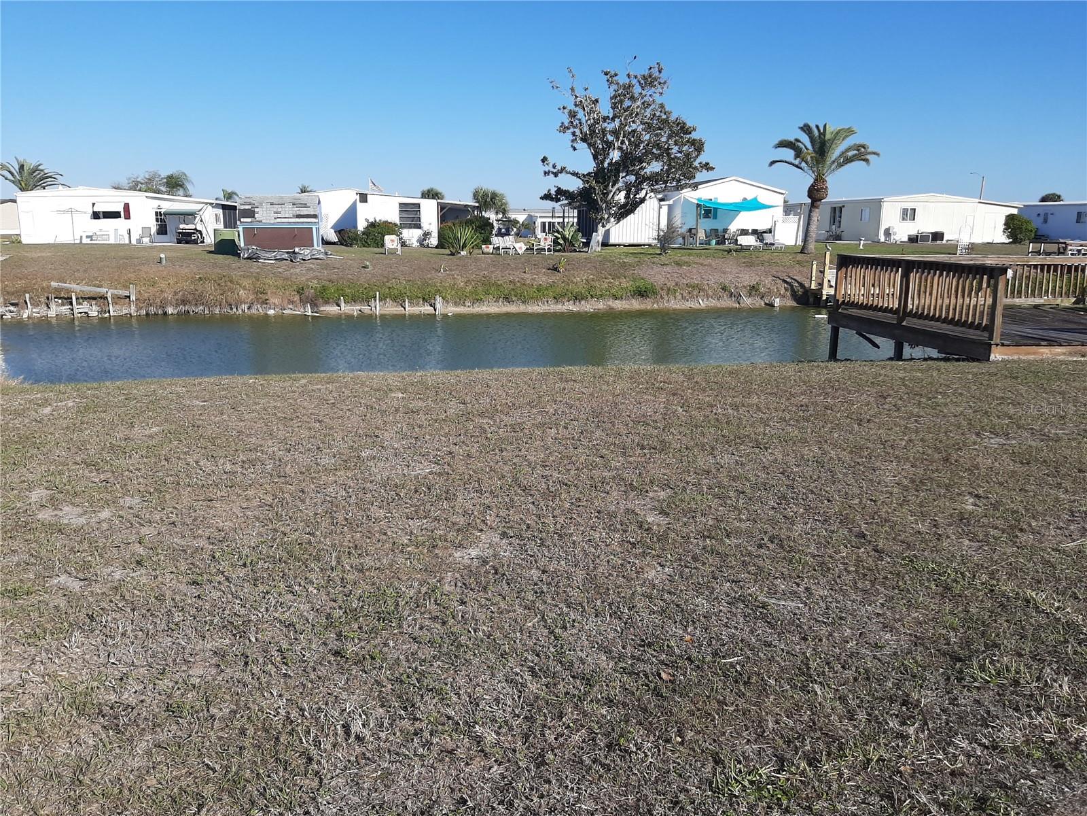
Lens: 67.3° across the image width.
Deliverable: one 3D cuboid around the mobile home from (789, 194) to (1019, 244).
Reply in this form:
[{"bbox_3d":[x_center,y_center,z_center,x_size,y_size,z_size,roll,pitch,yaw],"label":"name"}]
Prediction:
[{"bbox_3d":[25.819,-13.653,58.939,8.810,2.960,15.000,0,13,0],"label":"mobile home"}]

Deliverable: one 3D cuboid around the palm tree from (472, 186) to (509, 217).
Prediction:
[{"bbox_3d":[-3.646,-13.483,56.414,2.530,3.600,2.530,0,13,0],"label":"palm tree"}]

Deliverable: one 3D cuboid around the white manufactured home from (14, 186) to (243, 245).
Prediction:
[{"bbox_3d":[-23.420,-12.246,52.080,12.480,3.140,13.000,0,13,0],"label":"white manufactured home"}]

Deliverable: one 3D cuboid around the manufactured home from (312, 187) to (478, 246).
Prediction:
[{"bbox_3d":[-8.911,-11.629,49.914,10.240,3.060,13.500,0,13,0],"label":"manufactured home"}]

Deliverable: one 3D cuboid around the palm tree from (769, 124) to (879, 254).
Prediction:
[{"bbox_3d":[12.733,-9.808,36.737,5.010,5.650,5.010,0,13,0],"label":"palm tree"}]

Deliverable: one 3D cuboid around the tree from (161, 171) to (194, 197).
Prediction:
[{"bbox_3d":[-34.083,-18.983,75.671,2.930,5.800,2.930,0,13,0],"label":"tree"}]

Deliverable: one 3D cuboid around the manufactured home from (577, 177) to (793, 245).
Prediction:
[{"bbox_3d":[8.331,-13.036,54.464,12.400,3.970,13.000,0,13,0],"label":"manufactured home"}]

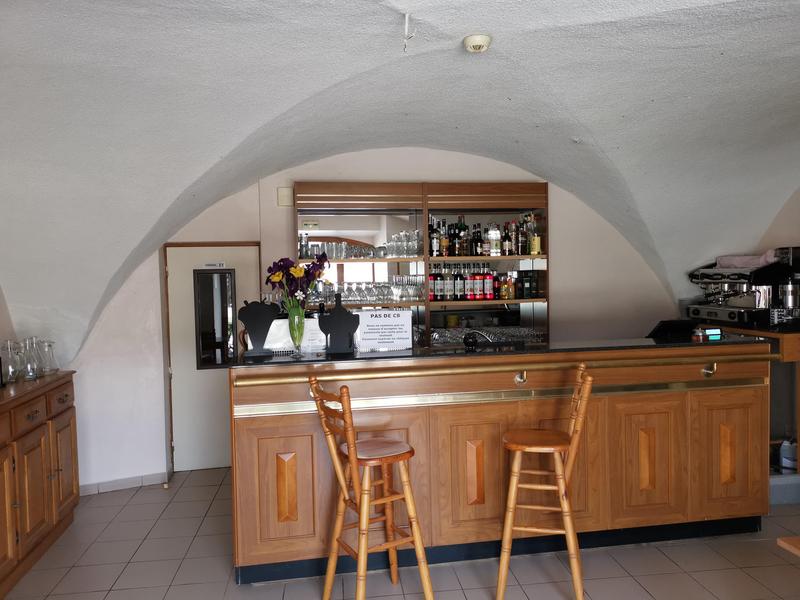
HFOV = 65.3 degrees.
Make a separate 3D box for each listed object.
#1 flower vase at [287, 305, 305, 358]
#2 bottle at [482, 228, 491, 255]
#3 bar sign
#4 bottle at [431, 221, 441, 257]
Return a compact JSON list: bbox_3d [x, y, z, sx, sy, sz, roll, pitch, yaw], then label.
[{"bbox_3d":[-0.561,0.174,3.390,0.093,0.270,0.093,-2,3,-7],"label":"flower vase"},{"bbox_3d":[0.709,-0.473,5.100,0.066,0.232,0.062,-2,3,-7],"label":"bottle"},{"bbox_3d":[-0.089,0.175,3.520,0.315,0.222,0.030,-2,3,-10],"label":"bar sign"},{"bbox_3d":[0.300,-0.518,5.220,0.068,0.318,0.068,-2,3,-9],"label":"bottle"}]

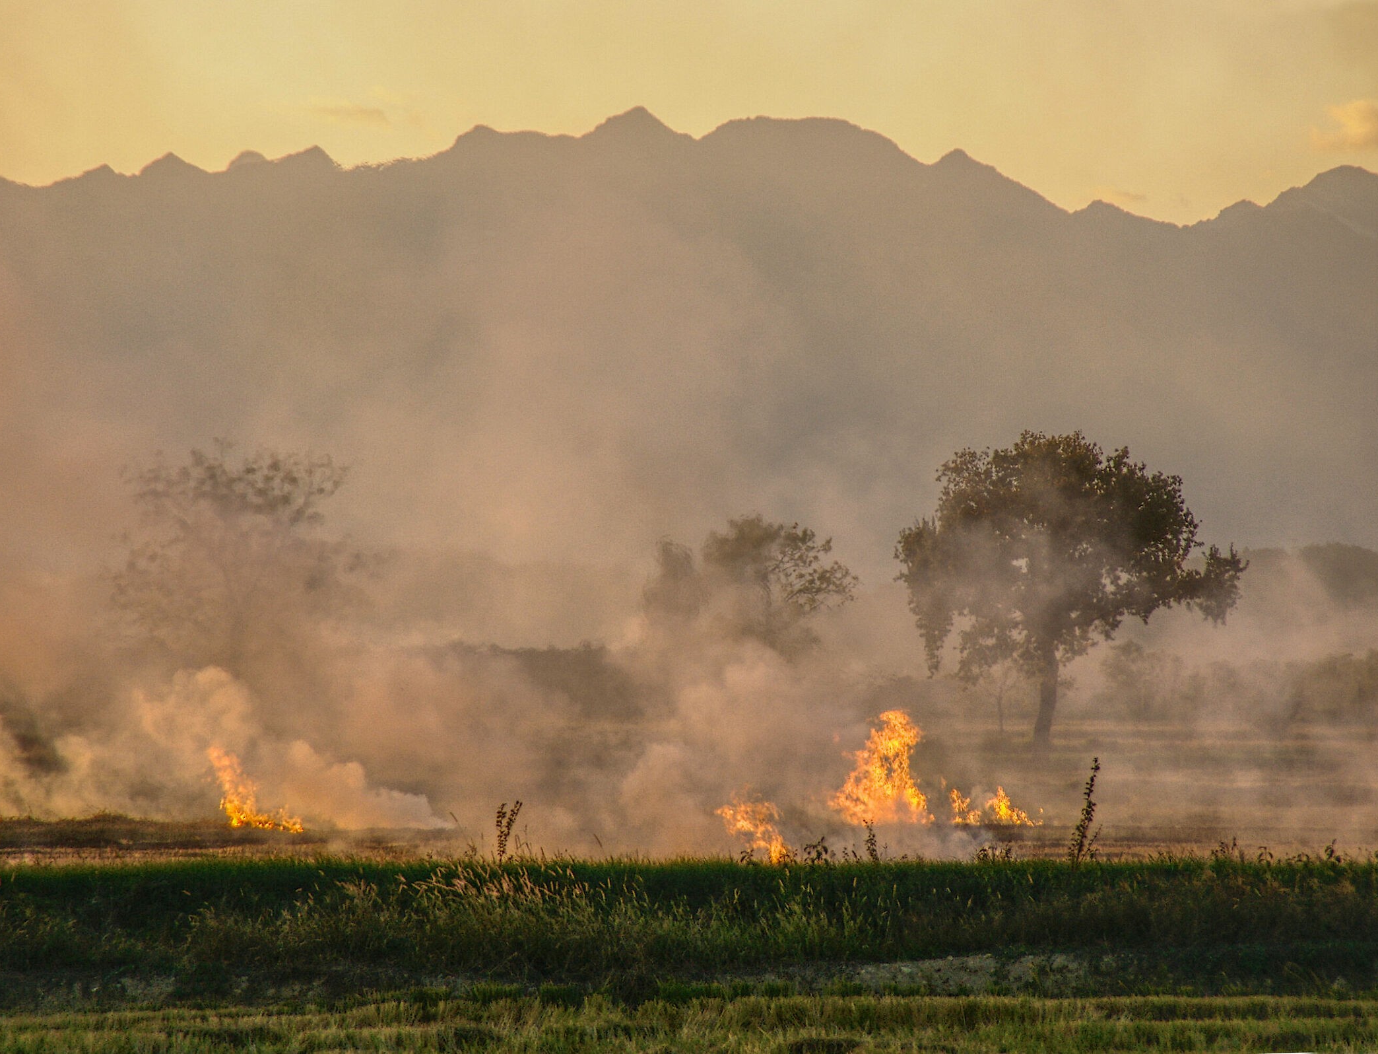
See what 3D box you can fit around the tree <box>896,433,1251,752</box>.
[{"bbox_3d":[10.116,1.625,350.000,9.300,8.370,8.600,0,-1,0],"label":"tree"}]

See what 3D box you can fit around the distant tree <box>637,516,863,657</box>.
[{"bbox_3d":[2.018,2.965,430.000,6.980,6.820,6.400,0,-1,0],"label":"distant tree"}]

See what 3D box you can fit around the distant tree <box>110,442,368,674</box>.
[{"bbox_3d":[-13.133,1.788,385.000,7.510,8.560,7.200,0,-1,0],"label":"distant tree"}]

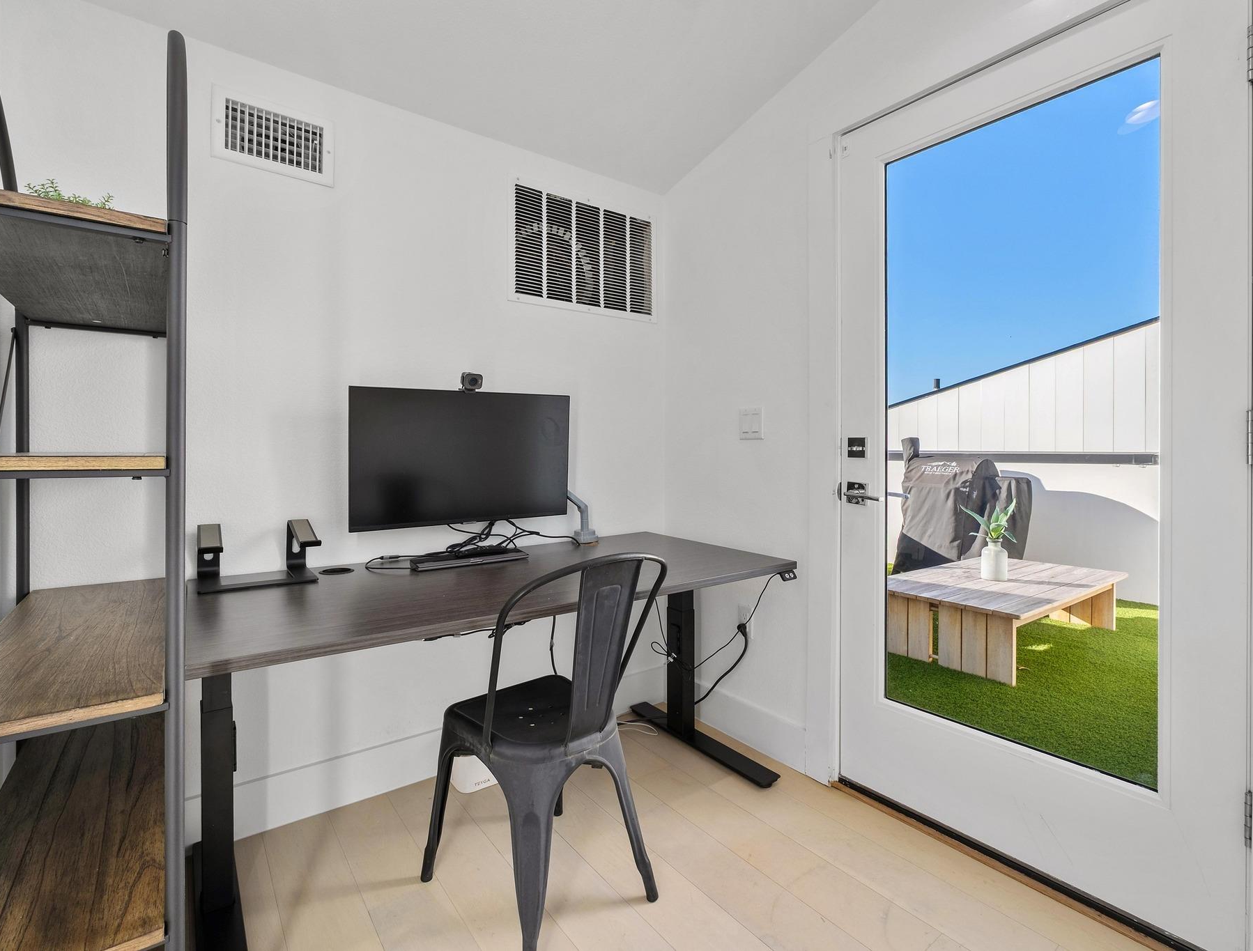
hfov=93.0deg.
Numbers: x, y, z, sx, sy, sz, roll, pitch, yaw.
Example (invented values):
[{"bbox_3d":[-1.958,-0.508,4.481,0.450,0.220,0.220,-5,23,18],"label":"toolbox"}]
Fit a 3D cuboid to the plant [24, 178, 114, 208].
[{"bbox_3d":[-0.987,-0.446,1.056,0.141,0.151,0.141,-1,2,-37],"label":"plant"}]

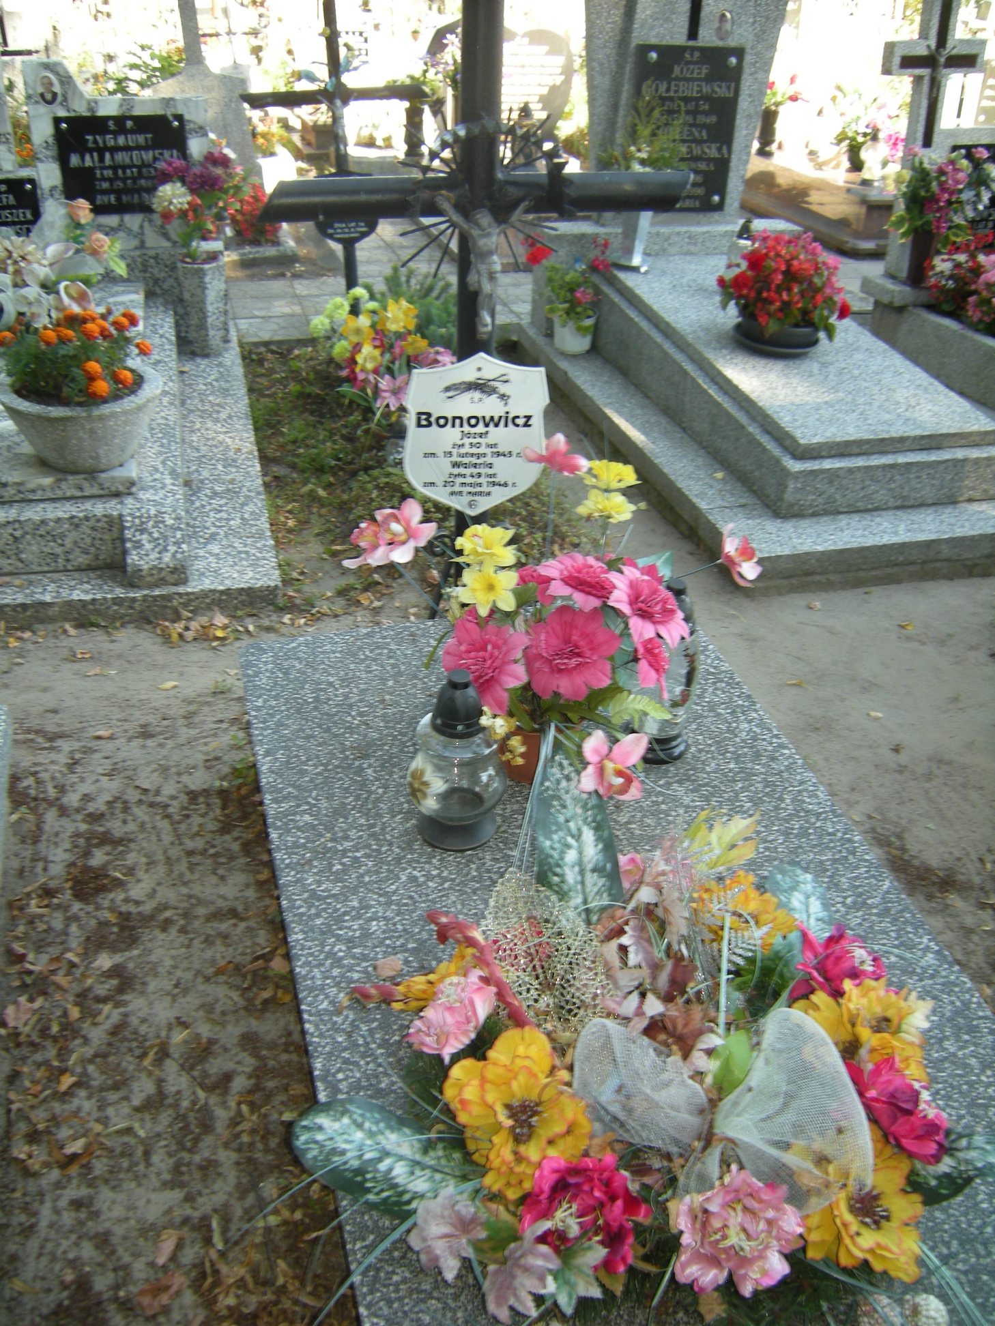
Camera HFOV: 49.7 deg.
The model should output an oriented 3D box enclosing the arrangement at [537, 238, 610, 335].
[{"bbox_3d":[0.265,-1.325,3.765,0.260,0.280,0.240,-7,34,-15],"label":"arrangement"}]

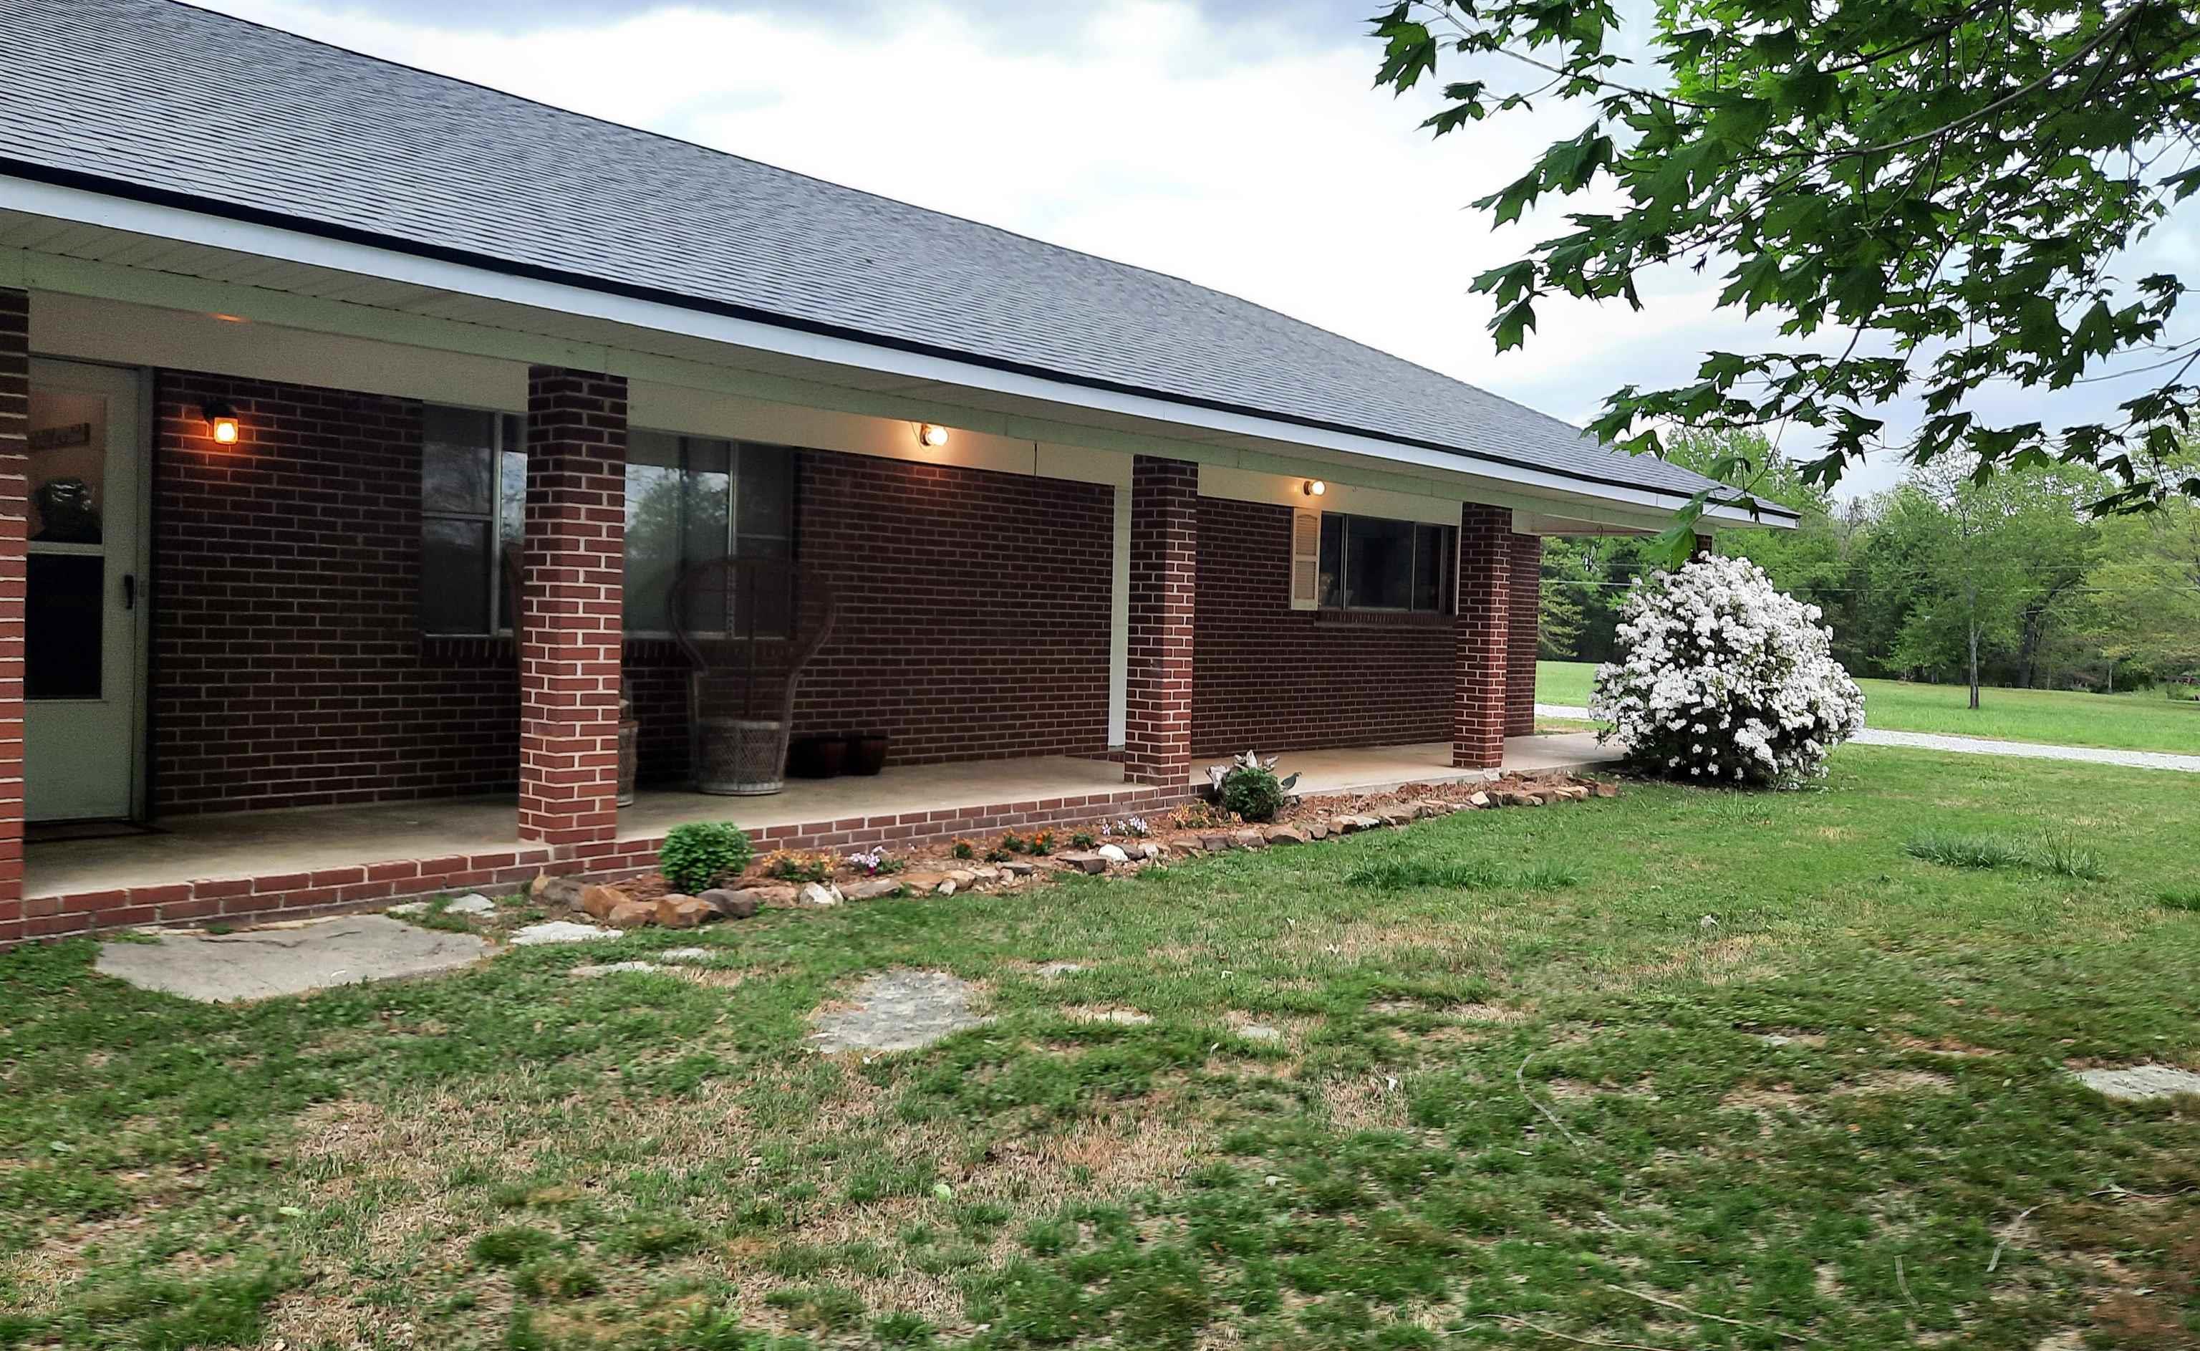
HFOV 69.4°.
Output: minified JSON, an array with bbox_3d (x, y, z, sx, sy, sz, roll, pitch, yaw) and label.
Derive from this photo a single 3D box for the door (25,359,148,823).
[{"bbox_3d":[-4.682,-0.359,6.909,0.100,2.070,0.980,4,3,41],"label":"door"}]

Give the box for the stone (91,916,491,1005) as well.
[{"bbox_3d":[-2.776,0.996,5.557,1.080,0.060,1.060,4,3,41],"label":"stone"}]

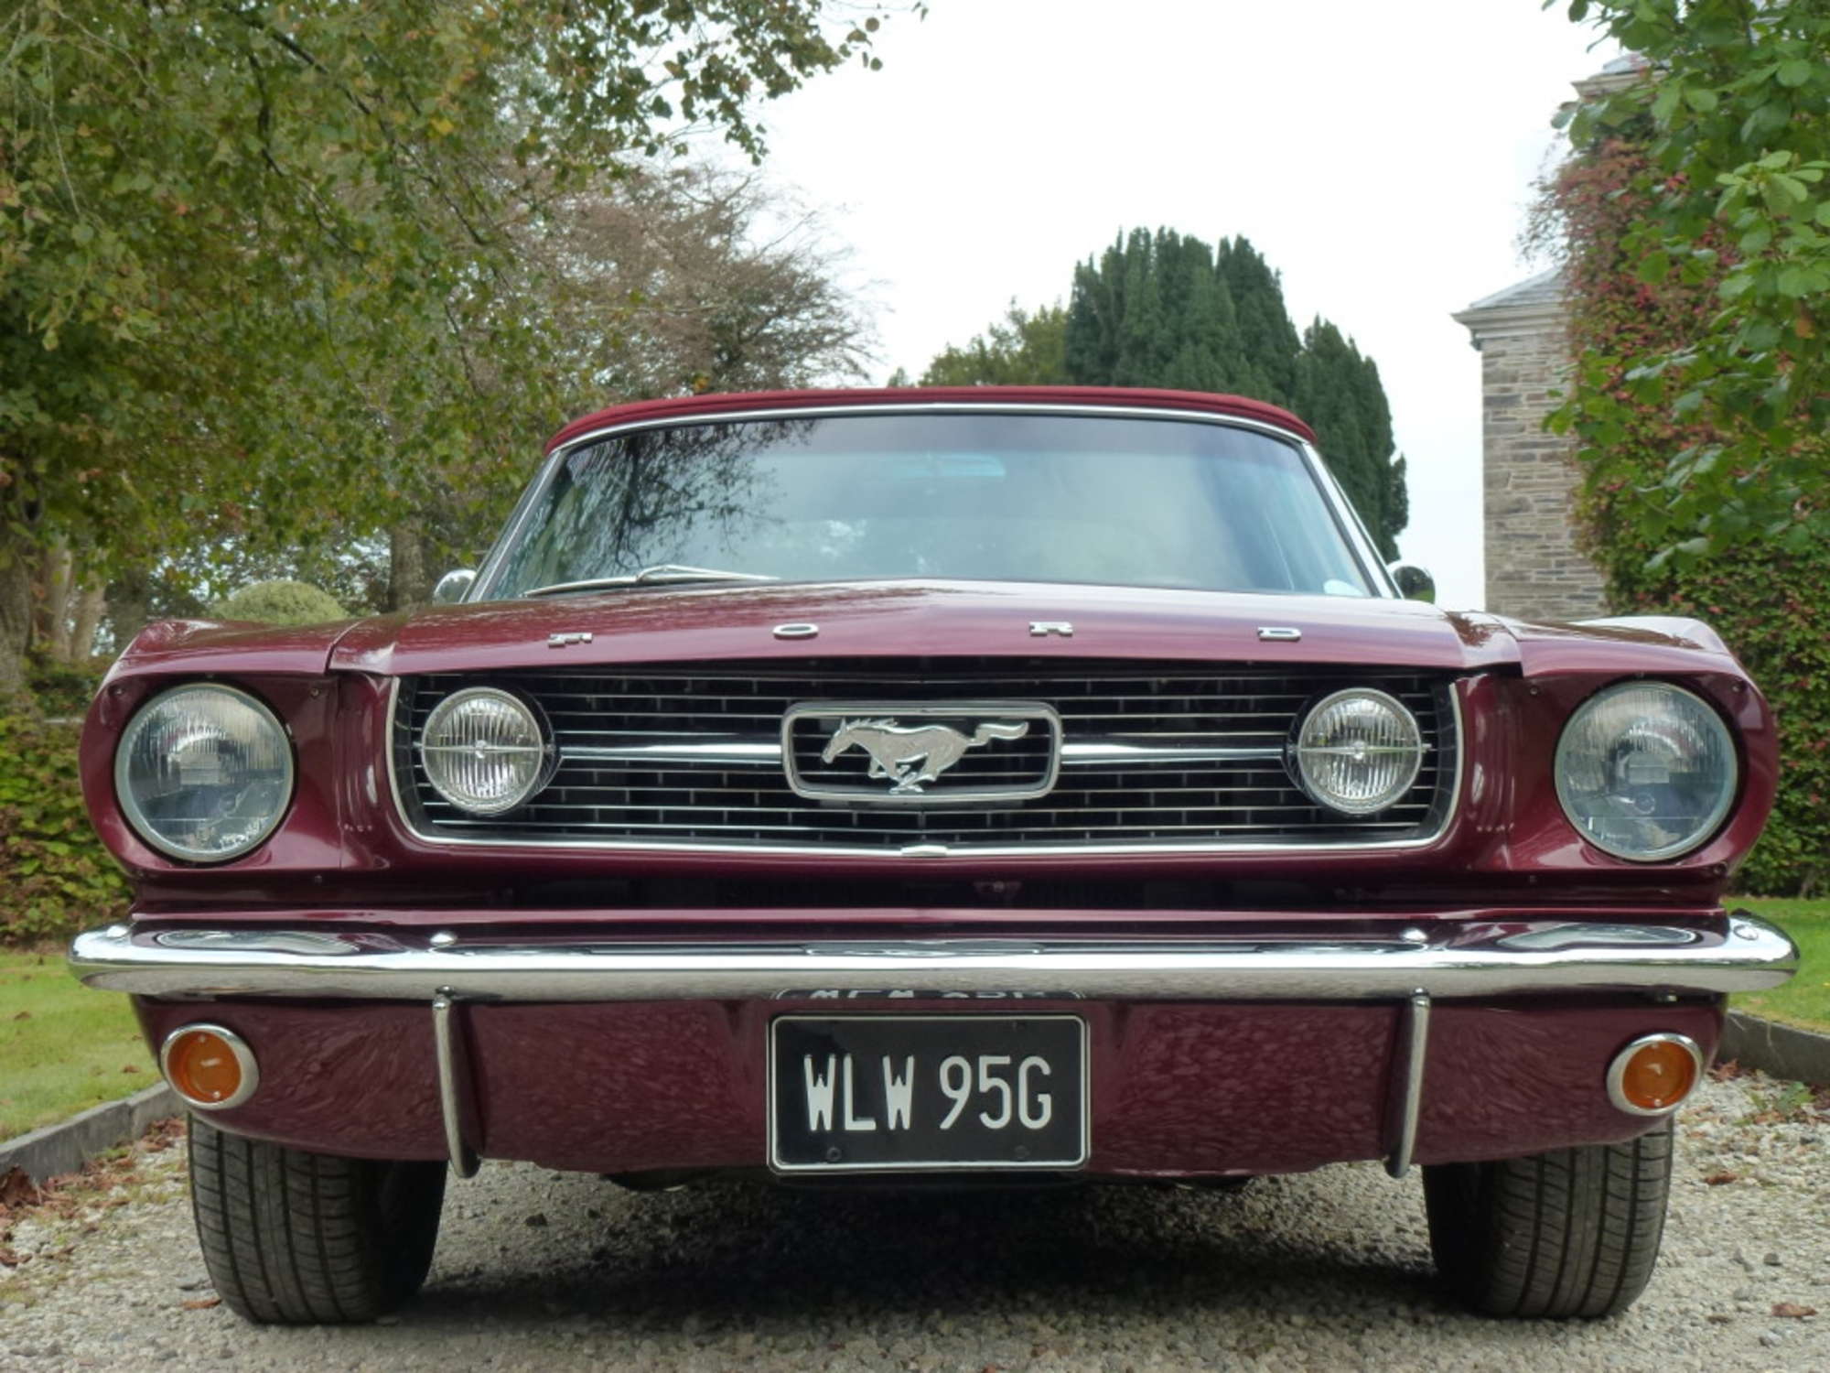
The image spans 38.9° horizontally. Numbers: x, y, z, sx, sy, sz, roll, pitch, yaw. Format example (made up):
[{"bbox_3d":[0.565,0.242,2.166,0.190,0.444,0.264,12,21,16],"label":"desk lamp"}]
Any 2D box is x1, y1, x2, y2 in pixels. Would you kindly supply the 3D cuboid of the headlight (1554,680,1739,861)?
[{"bbox_3d":[0.730,0.085,2.590,0.180,0.180,0.085,0,-1,1],"label":"headlight"}]

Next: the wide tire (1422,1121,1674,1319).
[{"bbox_3d":[0.738,0.432,3.140,0.200,0.635,0.635,0,-1,1],"label":"wide tire"}]

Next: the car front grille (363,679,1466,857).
[{"bbox_3d":[0.011,0.067,2.540,1.045,0.190,0.100,0,-1,1],"label":"car front grille"}]

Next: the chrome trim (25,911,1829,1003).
[{"bbox_3d":[0.018,0.267,2.540,1.720,0.085,0.250,0,-1,1],"label":"chrome trim"}]

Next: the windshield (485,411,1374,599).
[{"bbox_3d":[0.028,-0.305,4.280,1.460,0.380,0.540,0,-1,1],"label":"windshield"}]

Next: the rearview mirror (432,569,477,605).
[{"bbox_3d":[-0.765,-0.147,4.400,0.125,0.115,0.085,0,-1,1],"label":"rearview mirror"}]

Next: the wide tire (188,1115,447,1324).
[{"bbox_3d":[-0.700,0.435,3.140,0.200,0.635,0.635,0,-1,1],"label":"wide tire"}]

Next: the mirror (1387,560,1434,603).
[{"bbox_3d":[0.829,-0.155,4.400,0.125,0.115,0.085,0,-1,1],"label":"mirror"}]

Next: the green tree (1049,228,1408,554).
[{"bbox_3d":[5.100,-3.100,42.500,5.800,8.600,5.500,0,-1,7],"label":"green tree"}]

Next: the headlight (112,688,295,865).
[{"bbox_3d":[-0.709,0.085,2.590,0.180,0.180,0.085,0,-1,1],"label":"headlight"}]

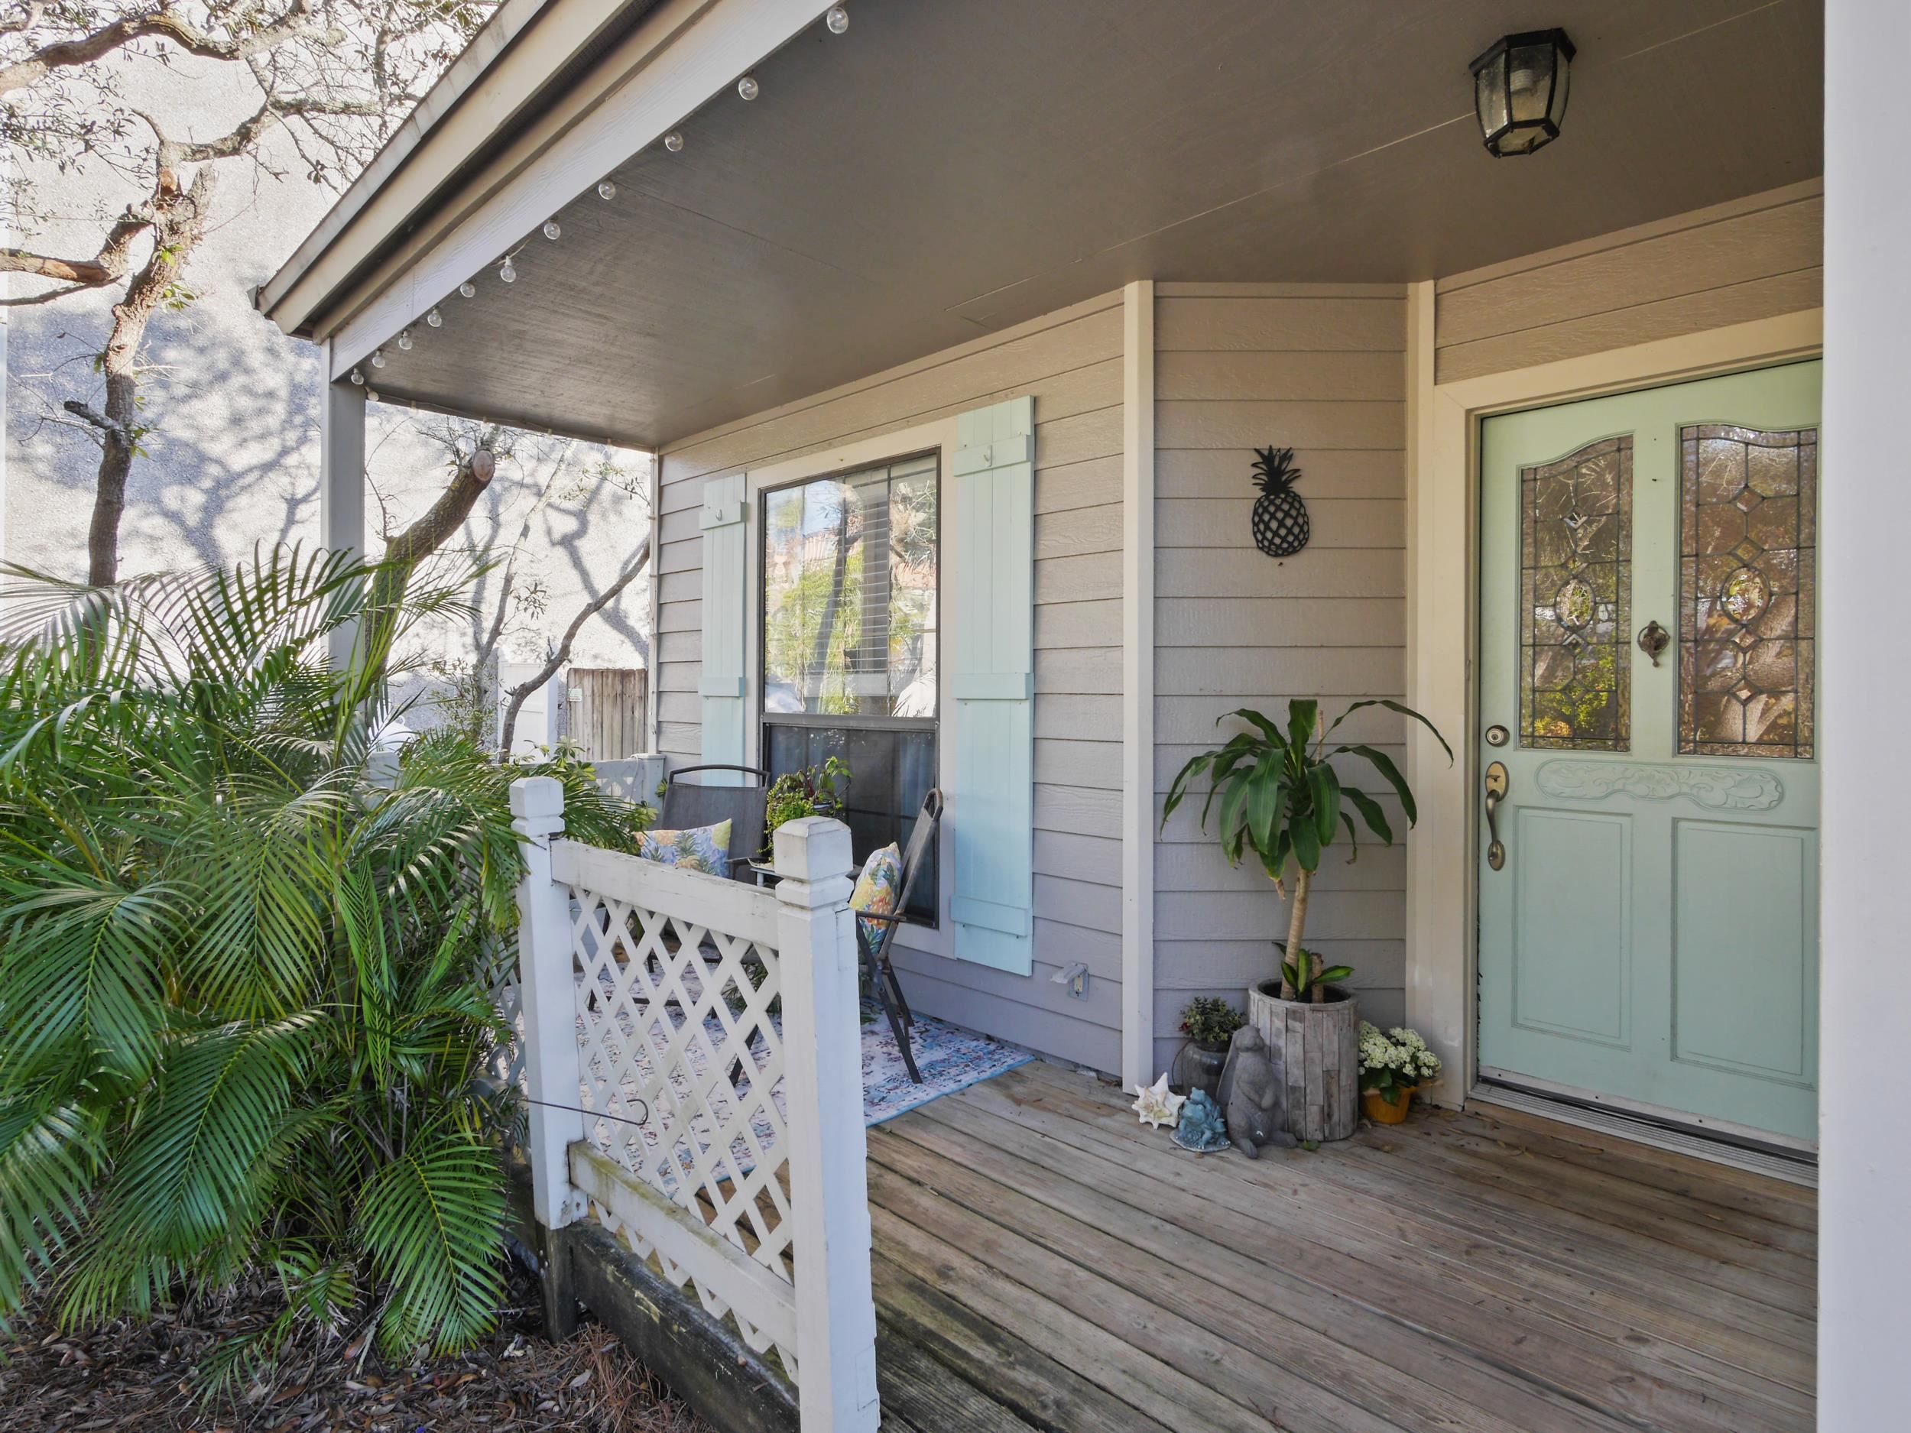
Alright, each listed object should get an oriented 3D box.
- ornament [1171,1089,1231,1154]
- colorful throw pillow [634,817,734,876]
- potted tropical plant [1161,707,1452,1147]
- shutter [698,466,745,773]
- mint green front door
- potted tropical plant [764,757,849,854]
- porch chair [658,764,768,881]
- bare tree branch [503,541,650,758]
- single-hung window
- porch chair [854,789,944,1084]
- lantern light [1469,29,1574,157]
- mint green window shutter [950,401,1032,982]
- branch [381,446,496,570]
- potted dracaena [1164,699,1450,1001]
[{"bbox_3d":[0.697,1.131,2.820,0.165,0.143,0.160,1,1,41],"label":"ornament"},{"bbox_3d":[-1.134,0.655,4.160,0.420,0.400,0.140,-6,-18,9],"label":"colorful throw pillow"},{"bbox_3d":[1.030,0.572,2.880,0.840,1.260,0.620,0,1,6],"label":"potted tropical plant"},{"bbox_3d":[-1.095,-0.123,4.666,0.352,1.967,0.045,1,1,44],"label":"shutter"},{"bbox_3d":[1.957,0.104,2.775,0.910,2.030,0.050,1,2,44],"label":"mint green front door"},{"bbox_3d":[-0.593,0.375,3.950,0.340,0.420,0.320,0,1,6],"label":"potted tropical plant"},{"bbox_3d":[-1.145,0.709,4.265,0.580,0.930,0.690,0,1,10],"label":"porch chair"},{"bbox_3d":[-2.310,-0.420,6.000,0.910,1.320,0.450,0,1,0],"label":"bare tree branch"},{"bbox_3d":[-0.449,-0.104,4.114,1.165,1.803,0.085,1,1,44],"label":"single-hung window"},{"bbox_3d":[-0.410,0.724,3.500,0.700,0.930,0.570,0,1,-5],"label":"porch chair"},{"bbox_3d":[1.160,-1.266,2.030,0.200,0.180,0.185,0,1,14],"label":"lantern light"},{"bbox_3d":[0.129,-0.101,3.493,0.352,1.967,0.045,1,1,44],"label":"mint green window shutter"},{"bbox_3d":[-2.790,-1.110,5.400,0.620,0.670,0.400,0,1,0],"label":"branch"},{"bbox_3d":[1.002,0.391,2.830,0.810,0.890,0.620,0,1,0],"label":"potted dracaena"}]

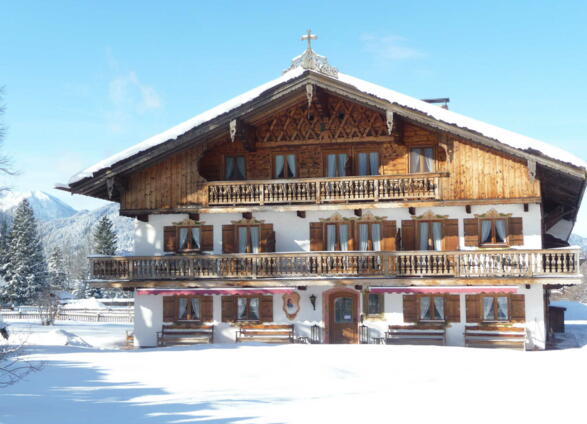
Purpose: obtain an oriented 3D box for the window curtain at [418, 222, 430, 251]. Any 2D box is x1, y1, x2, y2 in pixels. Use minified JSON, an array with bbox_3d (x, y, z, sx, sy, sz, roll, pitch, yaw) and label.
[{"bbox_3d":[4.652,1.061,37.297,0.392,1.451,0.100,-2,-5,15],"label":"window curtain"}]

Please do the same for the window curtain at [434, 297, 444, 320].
[{"bbox_3d":[5.239,3.463,37.719,0.374,0.858,0.080,-2,-6,16],"label":"window curtain"}]

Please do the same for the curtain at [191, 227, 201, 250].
[{"bbox_3d":[-3.839,1.063,41.389,0.381,0.906,0.080,-2,-4,17],"label":"curtain"}]

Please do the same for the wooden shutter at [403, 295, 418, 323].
[{"bbox_3d":[4.135,3.409,37.045,0.543,0.965,0.060,-2,-5,15],"label":"wooden shutter"}]

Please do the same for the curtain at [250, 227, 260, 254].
[{"bbox_3d":[-1.451,1.375,39.864,0.379,1.614,0.080,-2,-6,16],"label":"curtain"}]

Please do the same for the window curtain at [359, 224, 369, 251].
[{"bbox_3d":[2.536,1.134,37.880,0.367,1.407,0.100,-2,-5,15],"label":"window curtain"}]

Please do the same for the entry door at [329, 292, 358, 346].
[{"bbox_3d":[1.849,3.980,38.554,1.138,2.080,0.150,-2,-6,16],"label":"entry door"}]

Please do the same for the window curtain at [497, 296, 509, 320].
[{"bbox_3d":[7.241,3.346,36.394,0.399,0.817,0.100,-2,-5,15],"label":"window curtain"}]

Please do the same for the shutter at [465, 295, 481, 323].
[{"bbox_3d":[6.485,3.503,37.940,0.527,1.004,0.060,-2,-4,17],"label":"shutter"}]

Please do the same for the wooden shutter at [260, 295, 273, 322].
[{"bbox_3d":[-1.011,3.724,40.191,0.503,0.998,0.060,-2,-4,17],"label":"wooden shutter"}]

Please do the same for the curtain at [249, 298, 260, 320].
[{"bbox_3d":[-1.421,3.588,38.786,0.426,0.790,0.100,-2,-5,15],"label":"curtain"}]

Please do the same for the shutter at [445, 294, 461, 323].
[{"bbox_3d":[5.687,3.443,37.561,0.545,0.971,0.050,-2,-5,16],"label":"shutter"}]

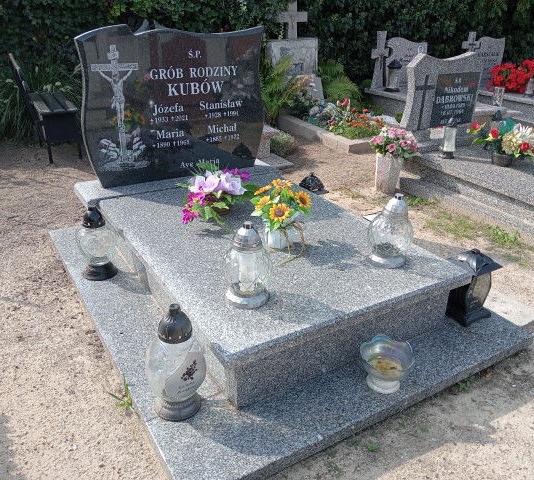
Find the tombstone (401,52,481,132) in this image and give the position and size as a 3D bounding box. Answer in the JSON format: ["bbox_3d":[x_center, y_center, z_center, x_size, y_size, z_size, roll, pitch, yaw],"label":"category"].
[{"bbox_3d":[1.369,-1.171,4.011,0.747,0.556,0.077,-14,29,-27],"label":"tombstone"}]

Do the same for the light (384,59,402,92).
[{"bbox_3d":[1.490,-1.915,6.002,0.170,0.345,0.170,-14,29,-27],"label":"light"}]

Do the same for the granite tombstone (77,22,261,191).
[{"bbox_3d":[-0.517,-0.815,3.077,1.118,0.884,0.072,-14,29,-27],"label":"granite tombstone"}]

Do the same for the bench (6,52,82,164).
[{"bbox_3d":[-1.958,-1.177,4.588,0.399,0.809,0.878,-11,28,-25],"label":"bench"}]

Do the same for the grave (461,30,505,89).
[{"bbox_3d":[2.858,-2.482,6.961,0.834,0.628,0.082,-14,29,-27],"label":"grave"}]

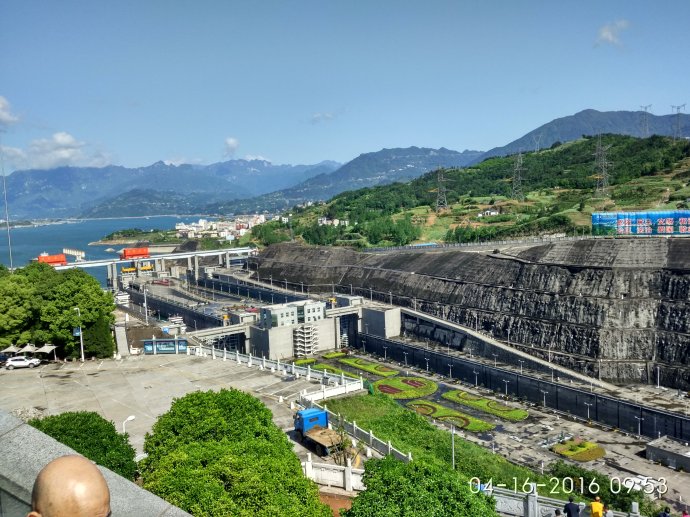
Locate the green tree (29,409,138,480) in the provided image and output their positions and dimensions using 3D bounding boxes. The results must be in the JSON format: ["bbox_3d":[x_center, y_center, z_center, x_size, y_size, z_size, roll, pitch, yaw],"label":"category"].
[{"bbox_3d":[-14.654,11.880,33.500,5.700,6.600,5.700,-5,6,-25],"label":"green tree"}]

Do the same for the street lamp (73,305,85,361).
[{"bbox_3d":[-36.556,10.493,82.000,1.400,7.600,0.600,-6,7,-32],"label":"street lamp"}]

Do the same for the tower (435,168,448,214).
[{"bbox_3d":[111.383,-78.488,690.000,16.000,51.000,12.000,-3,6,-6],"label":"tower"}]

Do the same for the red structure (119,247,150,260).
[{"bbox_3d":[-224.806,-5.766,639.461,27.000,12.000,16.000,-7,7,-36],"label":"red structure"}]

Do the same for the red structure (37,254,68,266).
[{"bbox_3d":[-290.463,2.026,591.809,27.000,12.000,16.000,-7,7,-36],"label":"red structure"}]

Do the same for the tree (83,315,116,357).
[{"bbox_3d":[-35.585,11.260,86.300,4.200,6.100,4.000,-5,6,-23],"label":"tree"}]

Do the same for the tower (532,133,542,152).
[{"bbox_3d":[434.719,-261.961,1350.000,20.000,45.000,10.000,-3,6,0],"label":"tower"}]

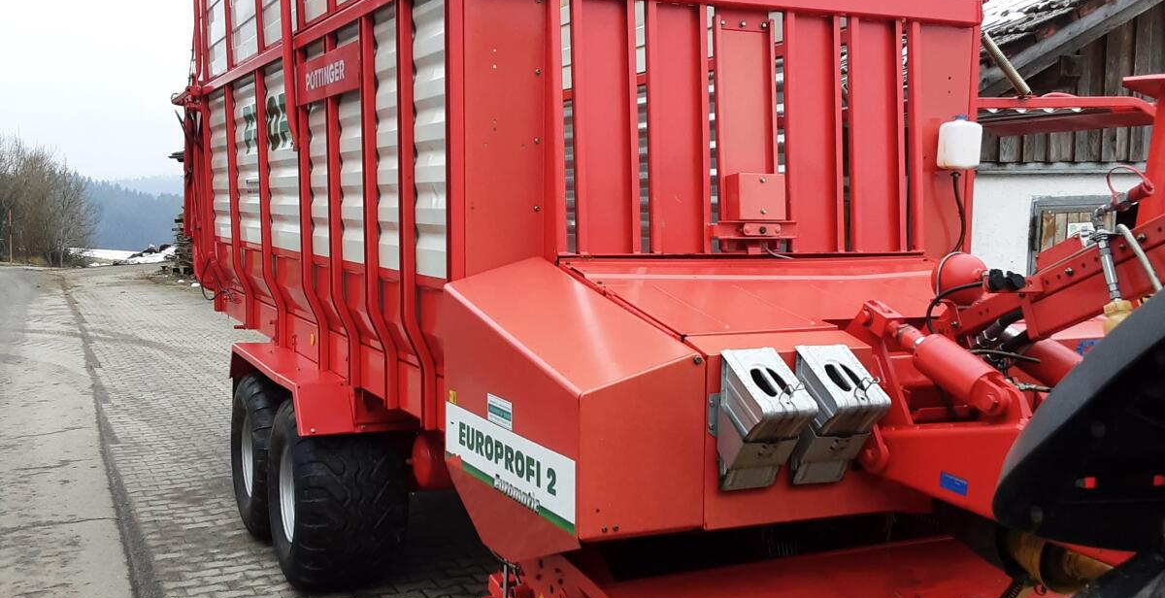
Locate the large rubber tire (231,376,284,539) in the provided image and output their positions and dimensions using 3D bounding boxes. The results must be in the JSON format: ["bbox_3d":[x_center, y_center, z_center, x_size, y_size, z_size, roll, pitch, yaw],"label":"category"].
[{"bbox_3d":[-1.622,0.851,6.765,0.480,0.925,0.925,-1,5,-25],"label":"large rubber tire"}]

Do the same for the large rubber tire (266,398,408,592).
[{"bbox_3d":[-1.199,0.926,5.887,0.480,0.925,0.925,-1,5,-25],"label":"large rubber tire"}]

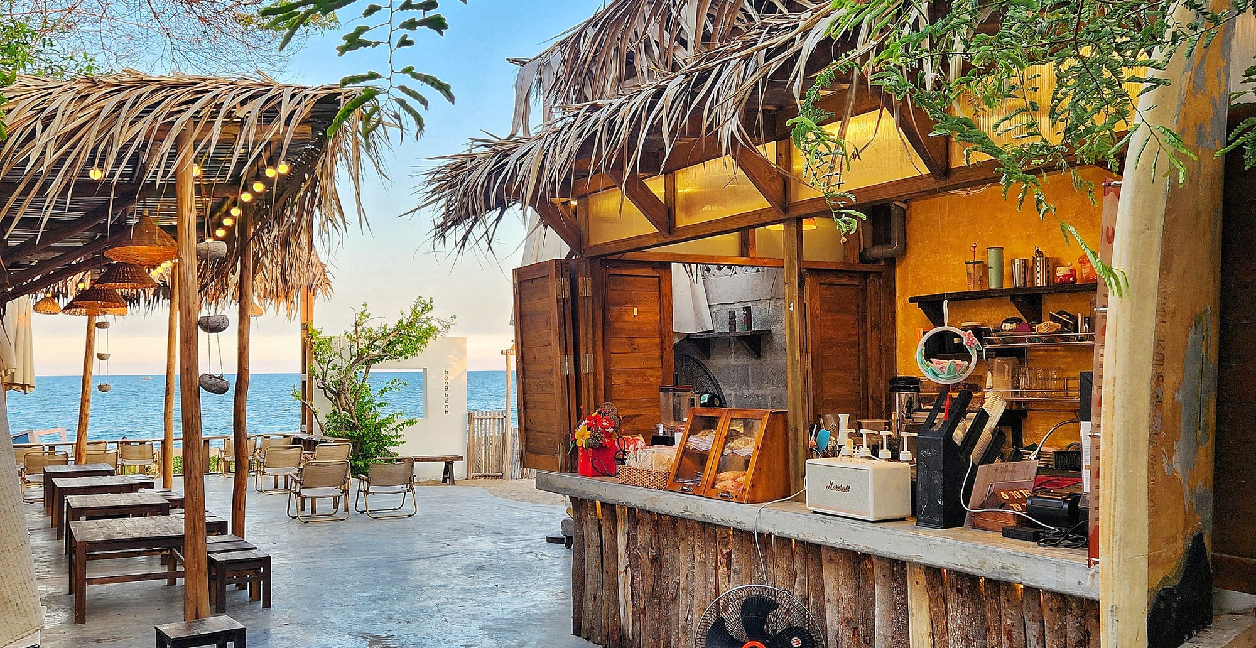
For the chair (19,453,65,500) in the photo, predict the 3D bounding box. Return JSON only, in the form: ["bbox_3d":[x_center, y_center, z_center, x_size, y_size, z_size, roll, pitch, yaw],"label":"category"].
[{"bbox_3d":[-6.316,1.637,12.091,0.490,0.550,0.530,1,-3,-31],"label":"chair"}]

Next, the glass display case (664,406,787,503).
[{"bbox_3d":[0.445,0.581,5.043,0.270,0.380,0.680,1,-3,-29],"label":"glass display case"}]

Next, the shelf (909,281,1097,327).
[{"bbox_3d":[2.016,-0.070,5.610,0.240,0.200,1.350,1,-3,-30],"label":"shelf"}]

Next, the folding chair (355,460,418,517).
[{"bbox_3d":[-2.287,1.530,10.520,0.490,0.550,0.530,1,-3,-27],"label":"folding chair"}]

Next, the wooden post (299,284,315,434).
[{"bbox_3d":[-4.343,0.671,15.050,0.160,2.650,0.130,-1,-2,18],"label":"wooden post"}]

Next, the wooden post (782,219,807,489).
[{"bbox_3d":[0.729,0.147,4.834,0.055,1.227,0.085,1,-3,-31],"label":"wooden post"}]

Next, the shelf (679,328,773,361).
[{"bbox_3d":[0.734,0.154,7.950,0.190,0.170,0.720,1,-3,-31],"label":"shelf"}]

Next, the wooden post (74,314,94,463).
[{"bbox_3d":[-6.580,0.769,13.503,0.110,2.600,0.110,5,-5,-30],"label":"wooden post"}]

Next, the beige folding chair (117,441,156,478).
[{"bbox_3d":[-6.888,1.871,15.603,0.510,0.580,0.530,1,-3,-31],"label":"beige folding chair"}]

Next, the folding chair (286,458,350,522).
[{"bbox_3d":[-3.041,1.623,10.962,0.520,0.600,0.540,1,-3,-29],"label":"folding chair"}]

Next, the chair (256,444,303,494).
[{"bbox_3d":[-3.951,1.635,12.643,0.490,0.550,0.530,1,-3,-30],"label":"chair"}]

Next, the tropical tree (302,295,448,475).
[{"bbox_3d":[-3.359,0.884,14.997,1.900,2.400,1.600,0,-2,-10],"label":"tropical tree"}]

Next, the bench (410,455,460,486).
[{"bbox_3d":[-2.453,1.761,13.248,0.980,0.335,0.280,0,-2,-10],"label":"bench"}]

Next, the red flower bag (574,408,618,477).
[{"bbox_3d":[-0.163,0.635,6.027,0.185,0.370,0.185,1,-3,-30],"label":"red flower bag"}]

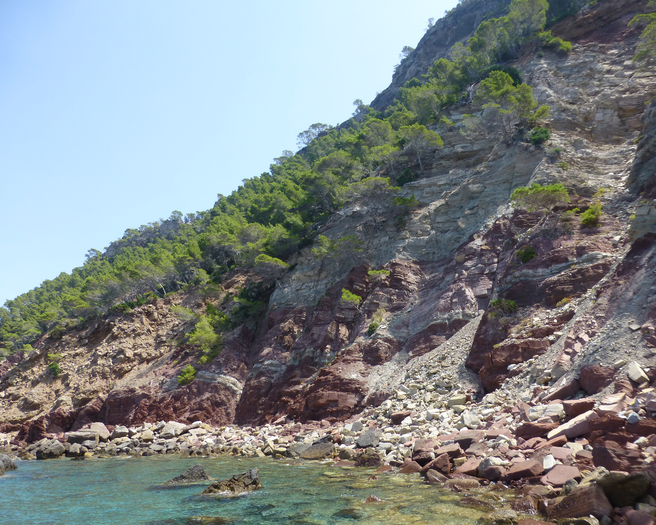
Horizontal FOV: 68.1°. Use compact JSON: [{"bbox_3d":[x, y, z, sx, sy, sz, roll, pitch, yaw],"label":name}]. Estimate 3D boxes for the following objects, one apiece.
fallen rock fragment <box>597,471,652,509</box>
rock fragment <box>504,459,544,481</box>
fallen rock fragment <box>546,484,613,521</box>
[{"bbox_3d":[6.877,5.257,11.300,0.980,0.712,0.833,-13,-23,33],"label":"fallen rock fragment"},{"bbox_3d":[5.782,6.084,14.300,0.667,0.566,0.953,18,-26,-42],"label":"rock fragment"},{"bbox_3d":[5.427,5.165,10.500,0.761,0.571,1.087,18,-26,-42],"label":"fallen rock fragment"}]

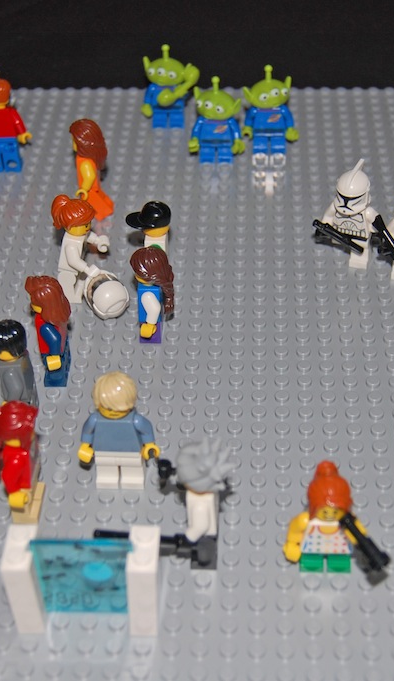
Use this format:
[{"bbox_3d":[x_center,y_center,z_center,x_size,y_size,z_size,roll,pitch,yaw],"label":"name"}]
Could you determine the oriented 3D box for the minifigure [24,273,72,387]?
[{"bbox_3d":[-0.050,-0.004,0.387,0.016,0.042,0.024,1,40,3],"label":"minifigure"}]

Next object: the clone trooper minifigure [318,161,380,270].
[{"bbox_3d":[0.060,-0.049,0.435,0.025,0.046,0.019,16,43,19],"label":"clone trooper minifigure"}]

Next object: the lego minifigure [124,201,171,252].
[{"bbox_3d":[-0.018,-0.035,0.425,0.017,0.042,0.025,1,40,3],"label":"lego minifigure"}]

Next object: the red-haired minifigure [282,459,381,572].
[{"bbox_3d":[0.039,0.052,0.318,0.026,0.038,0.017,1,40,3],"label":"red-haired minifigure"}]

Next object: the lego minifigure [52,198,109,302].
[{"bbox_3d":[-0.045,-0.036,0.424,0.019,0.042,0.024,1,40,3],"label":"lego minifigure"}]

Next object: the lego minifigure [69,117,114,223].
[{"bbox_3d":[-0.044,-0.072,0.469,0.018,0.042,0.025,1,42,3],"label":"lego minifigure"}]

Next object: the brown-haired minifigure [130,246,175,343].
[{"bbox_3d":[-0.016,-0.018,0.410,0.016,0.038,0.025,1,42,3],"label":"brown-haired minifigure"}]

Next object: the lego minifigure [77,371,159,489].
[{"bbox_3d":[-0.025,0.029,0.349,0.026,0.043,0.013,1,40,3],"label":"lego minifigure"}]

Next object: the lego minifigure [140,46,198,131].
[{"bbox_3d":[-0.013,-0.118,0.519,0.027,0.043,0.018,1,42,3],"label":"lego minifigure"}]

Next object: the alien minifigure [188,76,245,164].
[{"bbox_3d":[0.009,-0.099,0.499,0.026,0.043,0.013,1,40,3],"label":"alien minifigure"}]

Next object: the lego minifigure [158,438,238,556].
[{"bbox_3d":[0.001,0.046,0.322,0.022,0.044,0.024,1,40,3],"label":"lego minifigure"}]

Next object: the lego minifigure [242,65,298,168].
[{"bbox_3d":[0.033,-0.103,0.499,0.025,0.043,0.017,1,42,3],"label":"lego minifigure"}]

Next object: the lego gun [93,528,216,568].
[{"bbox_3d":[-0.013,0.061,0.328,0.036,0.007,0.004,7,42,-2],"label":"lego gun"}]

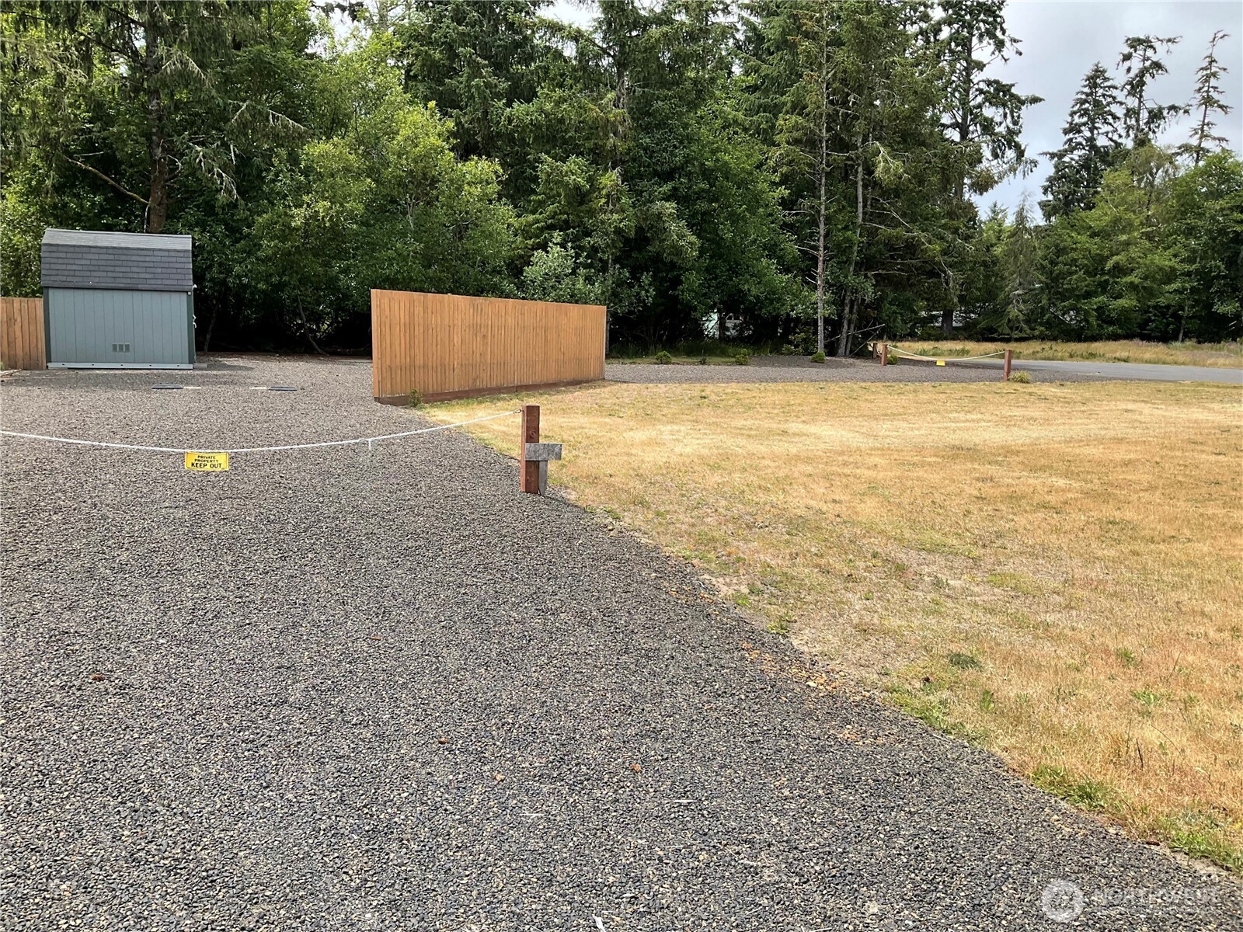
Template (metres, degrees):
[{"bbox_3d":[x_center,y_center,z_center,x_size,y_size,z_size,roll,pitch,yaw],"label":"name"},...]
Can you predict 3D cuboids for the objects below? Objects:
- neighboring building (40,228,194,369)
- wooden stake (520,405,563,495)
[{"bbox_3d":[-11.886,-3.949,24.885,3.128,3.191,2.600,-2,8,-21],"label":"neighboring building"},{"bbox_3d":[-0.772,-0.164,10.276,0.390,0.860,0.175,-2,8,-26],"label":"wooden stake"}]

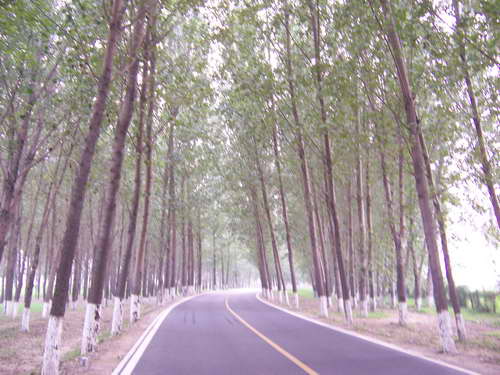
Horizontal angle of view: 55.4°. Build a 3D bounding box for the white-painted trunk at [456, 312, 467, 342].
[{"bbox_3d":[6.496,4.286,14.656,0.191,0.840,0.191,0,-11,0],"label":"white-painted trunk"}]

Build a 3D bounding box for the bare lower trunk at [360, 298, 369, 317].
[{"bbox_3d":[6.066,6.371,25.236,0.330,0.894,0.330,0,-11,0],"label":"bare lower trunk"}]

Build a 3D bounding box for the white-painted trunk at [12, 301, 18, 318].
[{"bbox_3d":[-11.910,6.222,24.296,0.258,0.862,0.258,5,-12,-25],"label":"white-painted trunk"}]

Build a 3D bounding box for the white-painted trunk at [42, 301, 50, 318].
[{"bbox_3d":[-10.475,6.272,24.501,0.270,0.843,0.270,5,-12,-22],"label":"white-painted trunk"}]

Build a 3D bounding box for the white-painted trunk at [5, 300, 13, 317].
[{"bbox_3d":[-13.093,6.565,25.927,0.313,0.822,0.313,5,-12,-26],"label":"white-painted trunk"}]

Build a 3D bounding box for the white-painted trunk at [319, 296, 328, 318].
[{"bbox_3d":[3.662,5.835,23.376,0.282,1.024,0.282,-2,-11,8],"label":"white-painted trunk"}]

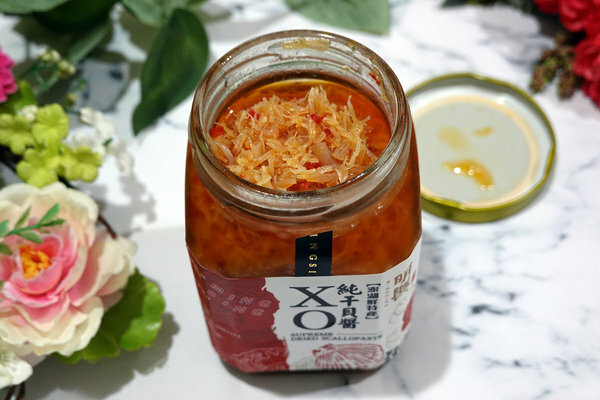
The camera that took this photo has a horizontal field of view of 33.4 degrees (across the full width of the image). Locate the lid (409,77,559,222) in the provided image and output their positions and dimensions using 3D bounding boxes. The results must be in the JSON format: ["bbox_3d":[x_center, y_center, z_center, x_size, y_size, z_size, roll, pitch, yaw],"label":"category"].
[{"bbox_3d":[0.070,-0.022,0.412,0.068,0.010,0.068,-1,58,1],"label":"lid"}]

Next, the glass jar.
[{"bbox_3d":[0.001,0.004,0.337,0.071,0.113,0.071,-2,58,0],"label":"glass jar"}]

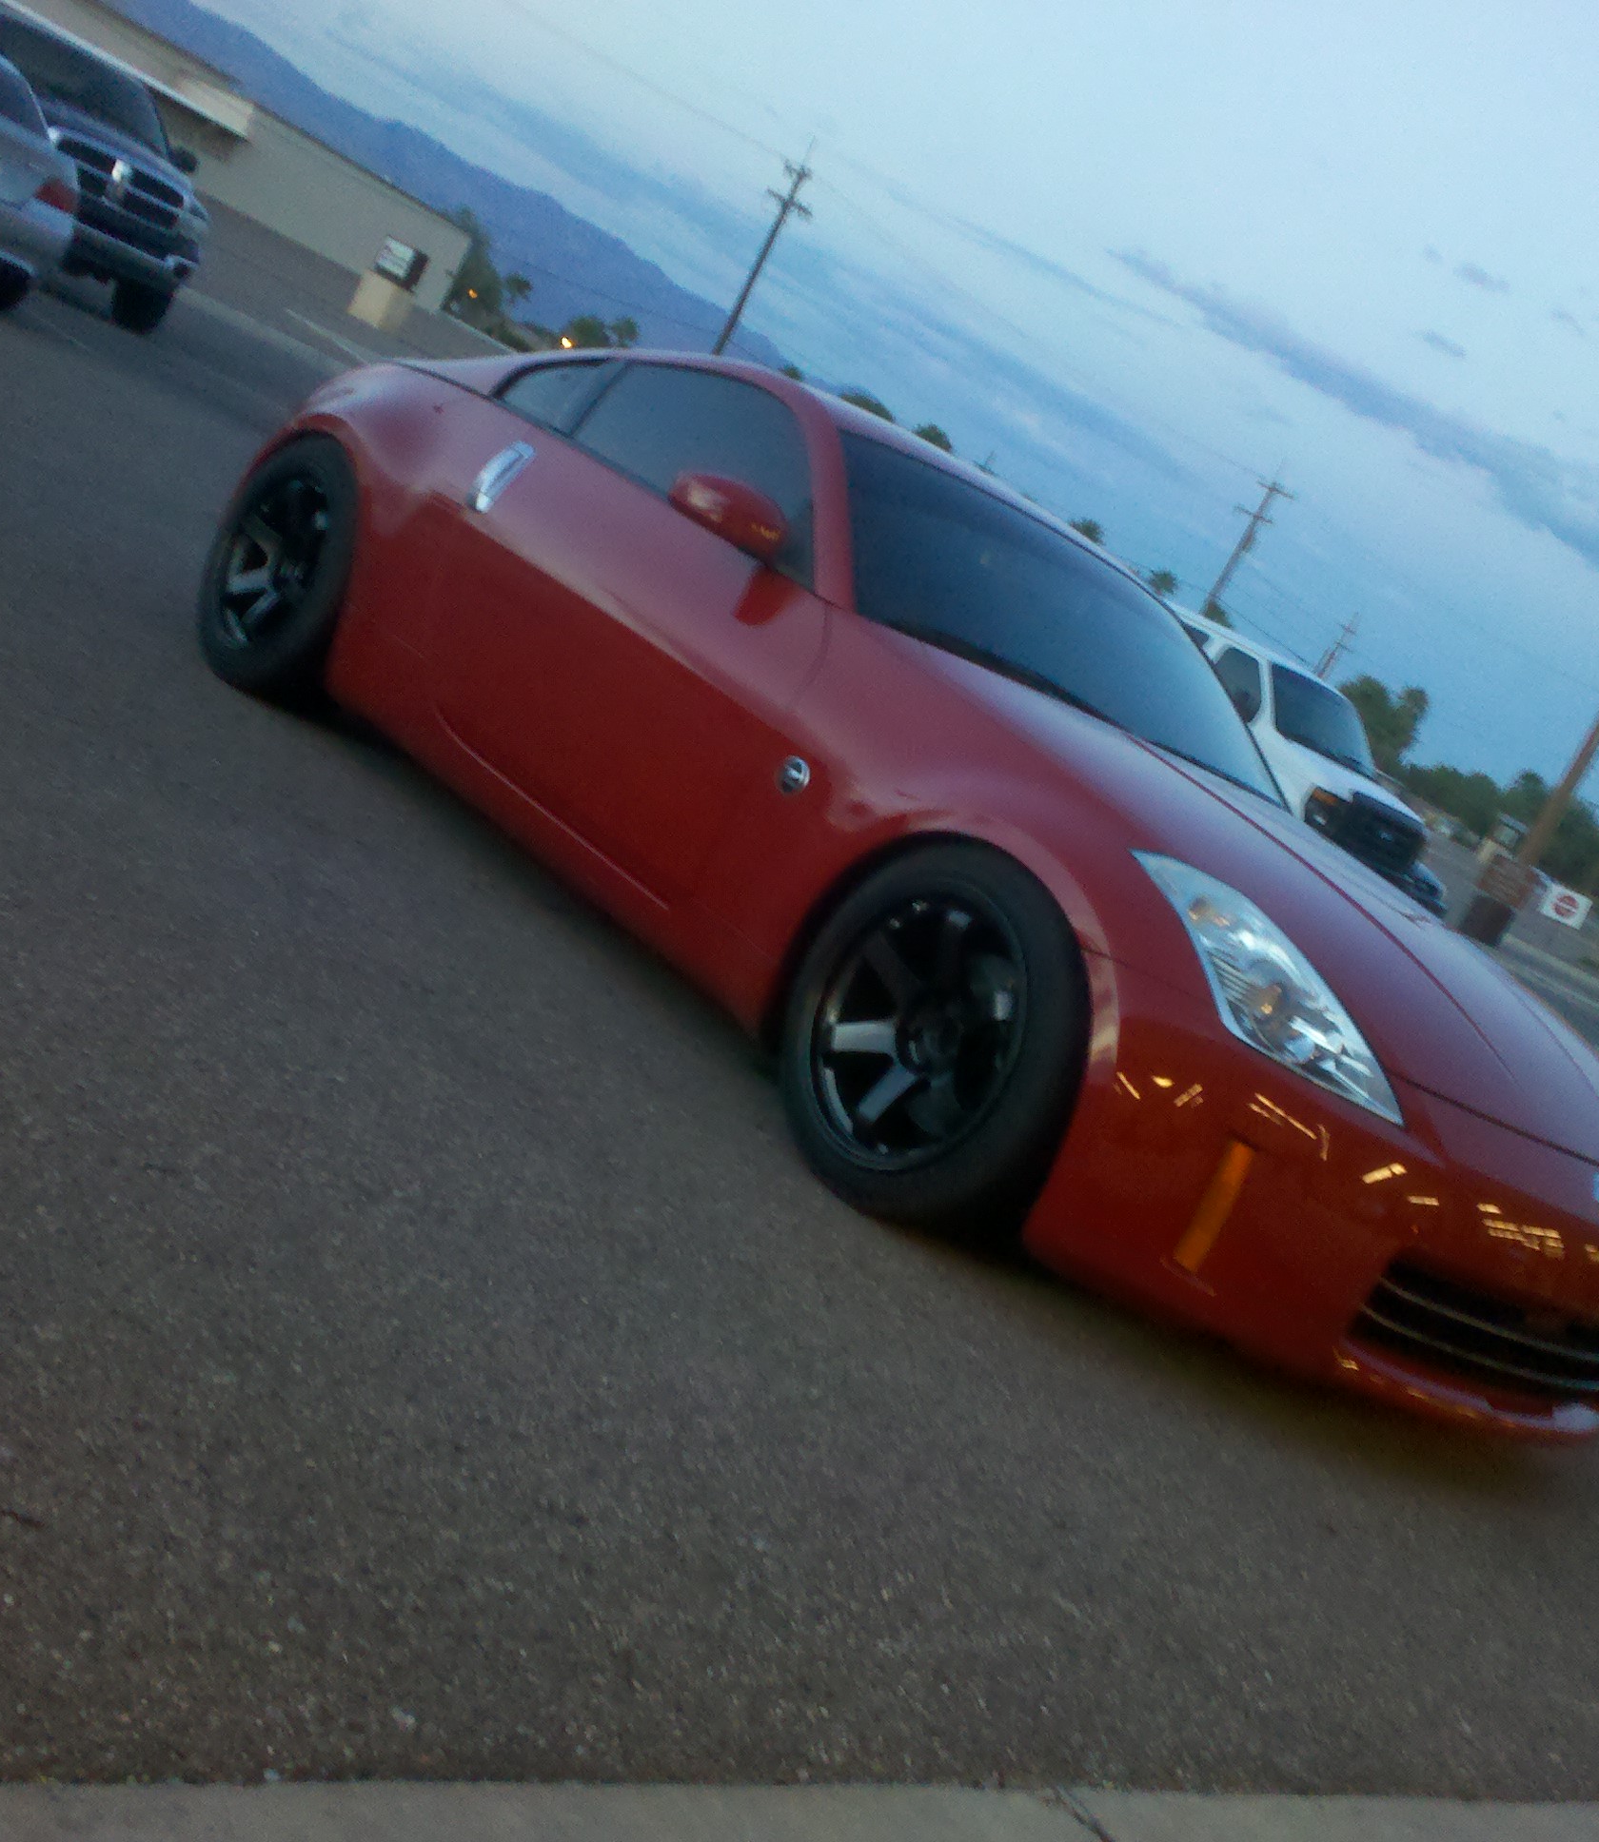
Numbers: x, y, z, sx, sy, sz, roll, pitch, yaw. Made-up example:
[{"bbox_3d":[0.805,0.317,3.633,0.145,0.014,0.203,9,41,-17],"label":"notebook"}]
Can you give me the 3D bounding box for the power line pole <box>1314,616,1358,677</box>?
[{"bbox_3d":[36.040,-15.618,149.552,2.400,12.500,0.350,28,9,9],"label":"power line pole"}]

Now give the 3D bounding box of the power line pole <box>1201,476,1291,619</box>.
[{"bbox_3d":[20.362,-15.670,104.300,2.400,13.000,0.350,28,9,6],"label":"power line pole"}]

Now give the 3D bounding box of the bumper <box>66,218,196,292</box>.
[{"bbox_3d":[-6.401,-6.209,19.400,1.980,0.380,0.420,18,13,-44],"label":"bumper"}]

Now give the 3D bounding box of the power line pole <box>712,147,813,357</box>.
[{"bbox_3d":[-2.497,-23.450,81.927,2.400,13.000,0.350,25,9,-9],"label":"power line pole"}]

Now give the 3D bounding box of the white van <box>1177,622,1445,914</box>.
[{"bbox_3d":[3.633,-1.920,20.637,2.030,2.100,5.600,19,12,-42],"label":"white van"}]

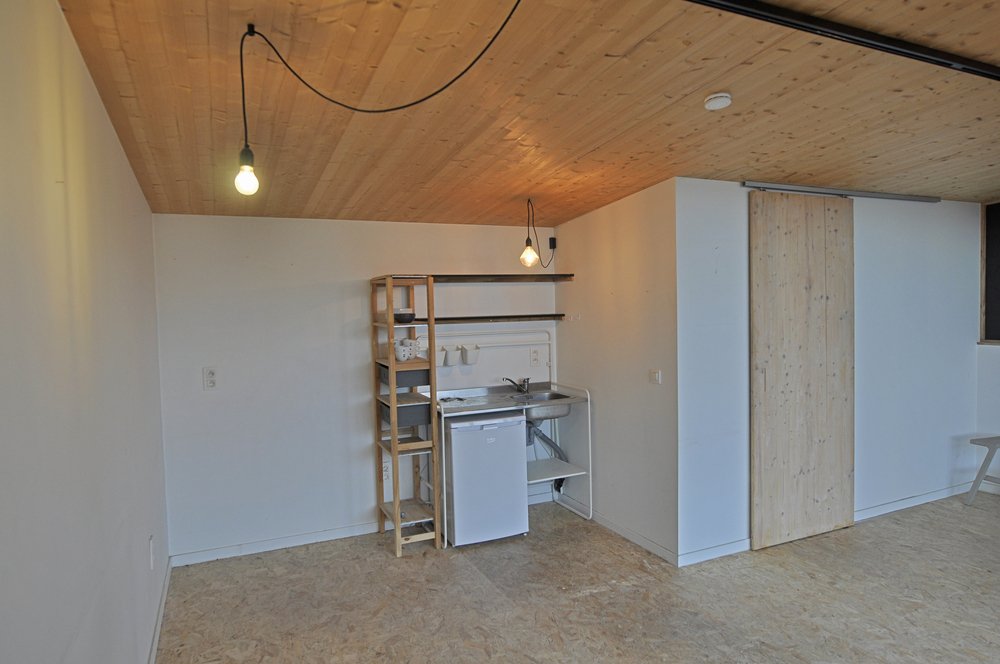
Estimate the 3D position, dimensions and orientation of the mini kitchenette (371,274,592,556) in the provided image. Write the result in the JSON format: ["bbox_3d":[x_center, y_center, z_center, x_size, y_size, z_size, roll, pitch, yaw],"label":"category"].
[{"bbox_3d":[-0.109,0.504,4.186,1.470,1.810,0.533,-2,3,-25],"label":"mini kitchenette"}]

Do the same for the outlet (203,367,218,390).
[{"bbox_3d":[-1.817,0.294,3.661,0.083,0.150,0.020,-2,3,-25],"label":"outlet"}]

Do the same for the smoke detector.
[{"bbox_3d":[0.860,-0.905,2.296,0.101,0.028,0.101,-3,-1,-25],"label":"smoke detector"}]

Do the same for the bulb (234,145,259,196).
[{"bbox_3d":[-0.690,-0.442,1.590,0.062,0.135,0.062,-2,3,-25],"label":"bulb"}]

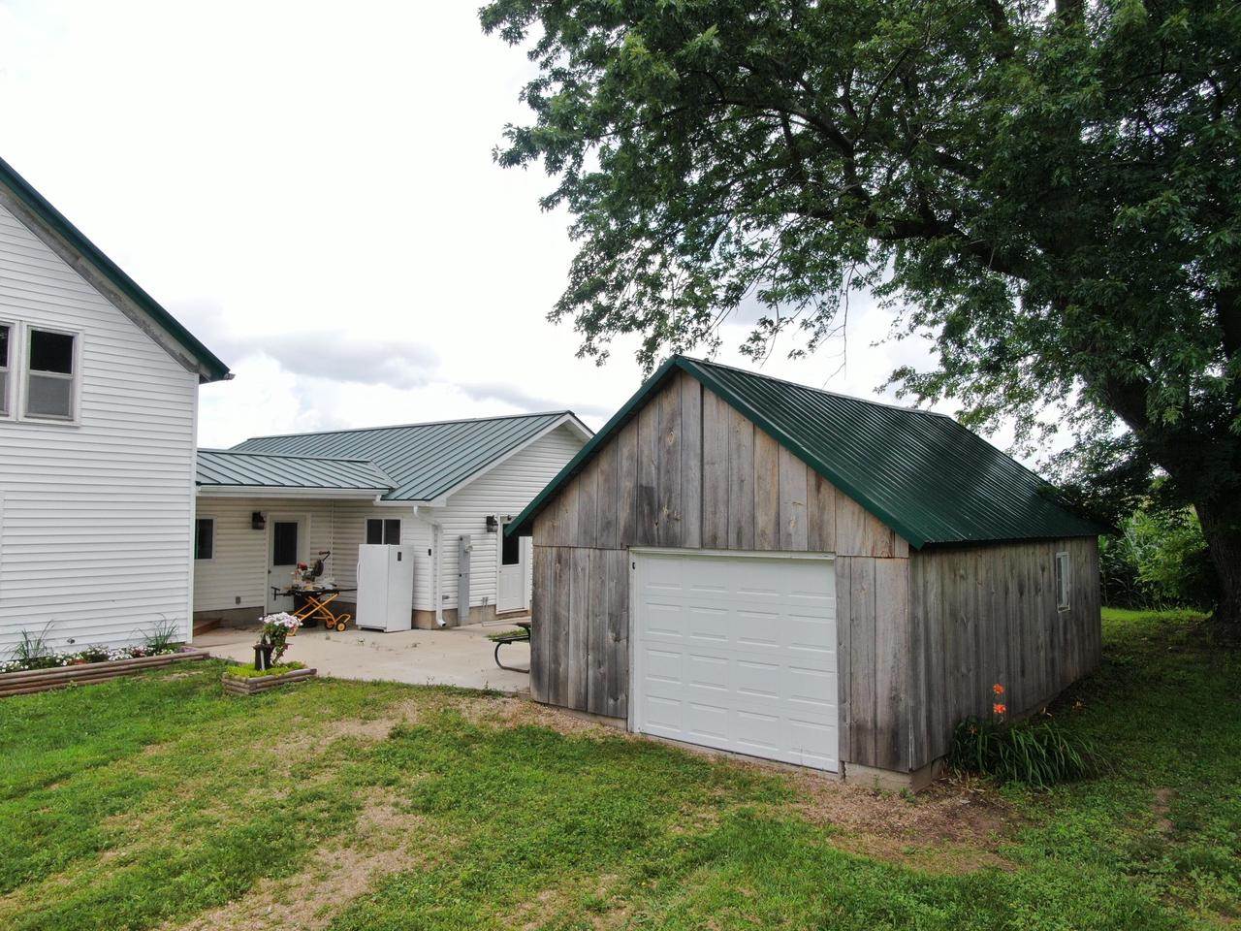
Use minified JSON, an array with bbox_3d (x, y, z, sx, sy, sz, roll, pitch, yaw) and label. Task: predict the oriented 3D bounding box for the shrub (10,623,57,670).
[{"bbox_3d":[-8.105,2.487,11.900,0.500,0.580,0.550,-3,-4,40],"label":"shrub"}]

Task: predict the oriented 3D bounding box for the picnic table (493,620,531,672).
[{"bbox_3d":[-0.719,2.719,13.267,1.650,0.760,1.900,-3,-4,40],"label":"picnic table"}]

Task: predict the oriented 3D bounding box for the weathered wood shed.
[{"bbox_3d":[3.383,1.092,12.679,5.378,4.321,8.652,-3,-4,40],"label":"weathered wood shed"}]

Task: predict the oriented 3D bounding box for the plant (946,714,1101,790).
[{"bbox_3d":[4.083,2.771,8.625,1.100,0.520,1.300,-3,-4,40],"label":"plant"}]

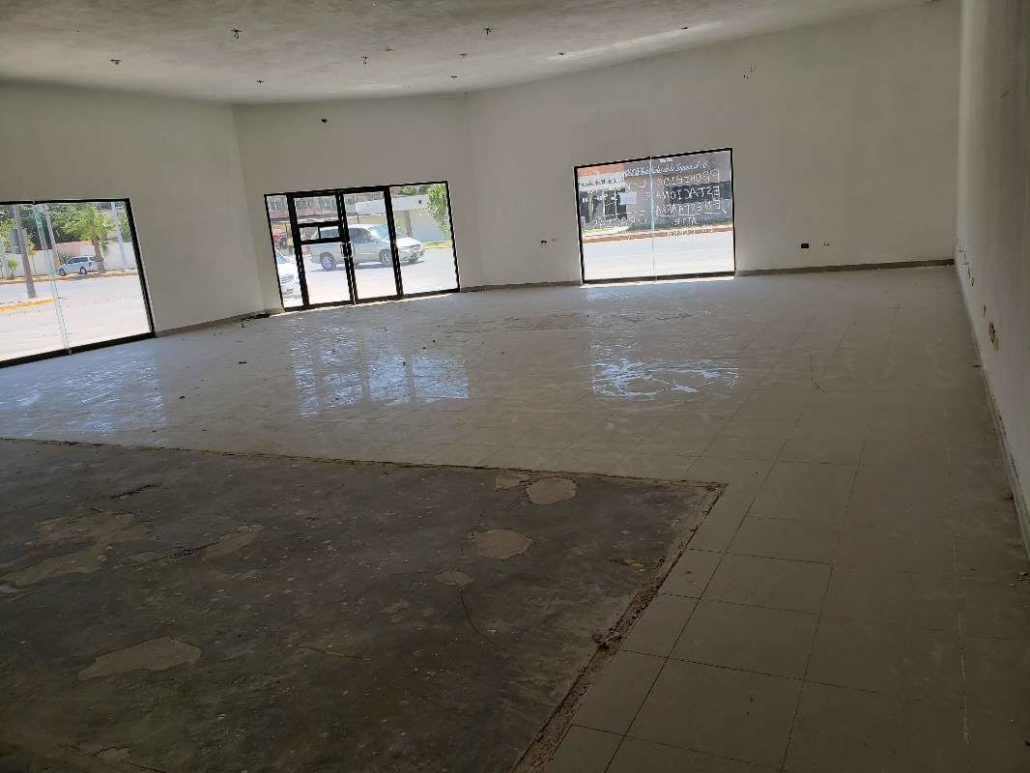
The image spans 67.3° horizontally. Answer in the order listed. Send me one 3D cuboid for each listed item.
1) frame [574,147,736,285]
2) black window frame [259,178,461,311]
[{"bbox_3d":[2.401,-2.884,13.452,2.757,2.092,0.100,0,13,27],"label":"frame"},{"bbox_3d":[-2.843,-2.709,14.882,3.426,2.164,0.100,-9,12,-15],"label":"black window frame"}]

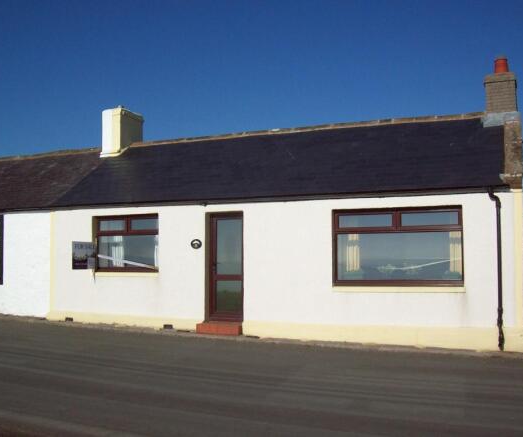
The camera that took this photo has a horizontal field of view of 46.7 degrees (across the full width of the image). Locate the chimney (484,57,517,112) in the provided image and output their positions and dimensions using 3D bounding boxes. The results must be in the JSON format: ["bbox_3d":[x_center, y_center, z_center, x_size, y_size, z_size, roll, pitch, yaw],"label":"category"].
[{"bbox_3d":[4.962,-2.720,12.570,0.615,1.240,0.664,-2,-4,22],"label":"chimney"}]

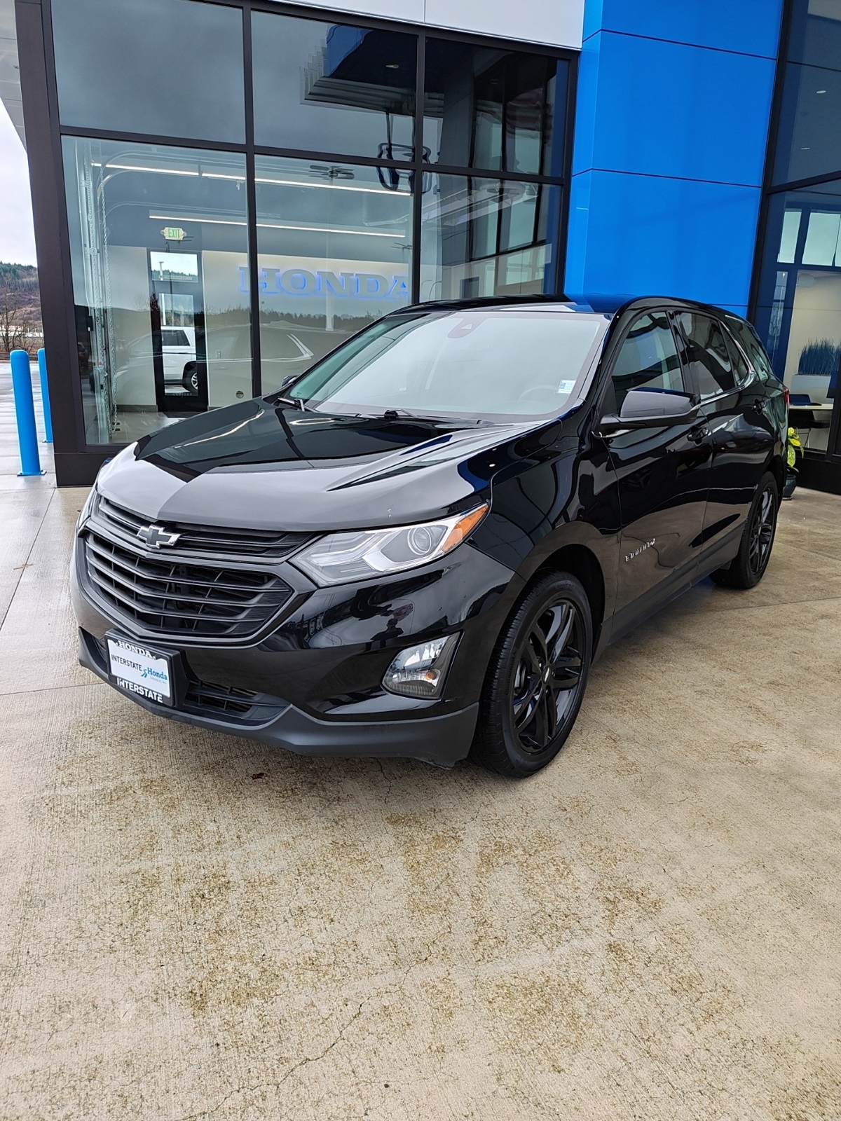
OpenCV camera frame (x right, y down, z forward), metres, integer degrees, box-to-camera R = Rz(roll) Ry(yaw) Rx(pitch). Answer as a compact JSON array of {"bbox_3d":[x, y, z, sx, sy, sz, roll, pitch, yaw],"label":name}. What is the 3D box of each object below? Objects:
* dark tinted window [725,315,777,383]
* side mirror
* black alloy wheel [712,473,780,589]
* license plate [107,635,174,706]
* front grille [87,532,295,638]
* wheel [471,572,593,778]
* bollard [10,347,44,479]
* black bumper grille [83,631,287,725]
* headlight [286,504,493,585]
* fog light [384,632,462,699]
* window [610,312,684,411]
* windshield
[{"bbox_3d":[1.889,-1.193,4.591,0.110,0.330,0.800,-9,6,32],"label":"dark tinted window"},{"bbox_3d":[0.845,-0.549,2.956,0.260,0.165,0.220,8,16,27],"label":"side mirror"},{"bbox_3d":[1.964,-0.190,4.879,0.240,0.710,0.715,10,18,35],"label":"black alloy wheel"},{"bbox_3d":[-0.842,0.328,2.425,0.312,0.163,0.020,10,18,35],"label":"license plate"},{"bbox_3d":[-0.783,0.091,2.432,0.970,0.245,0.155,11,18,34],"label":"front grille"},{"bbox_3d":[0.358,0.350,2.764,0.240,0.710,0.710,11,18,34],"label":"wheel"},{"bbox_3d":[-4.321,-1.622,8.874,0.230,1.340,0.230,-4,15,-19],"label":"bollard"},{"bbox_3d":[-0.793,0.346,2.499,0.980,0.155,0.130,10,18,35],"label":"black bumper grille"},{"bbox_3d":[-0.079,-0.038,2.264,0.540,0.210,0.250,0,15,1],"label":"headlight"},{"bbox_3d":[0.001,0.284,2.249,0.195,0.165,0.110,0,15,-1],"label":"fog light"},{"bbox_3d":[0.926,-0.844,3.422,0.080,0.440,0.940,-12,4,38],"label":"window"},{"bbox_3d":[0.089,-0.844,3.432,1.400,0.130,0.820,11,51,34],"label":"windshield"}]

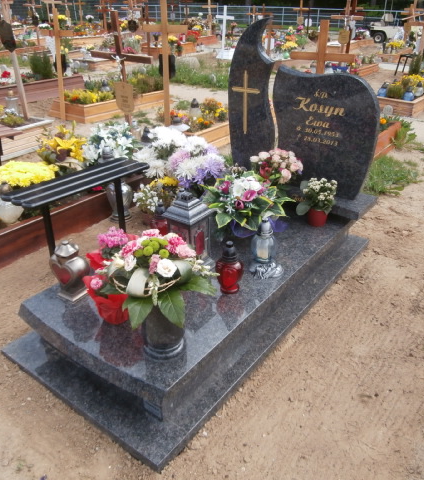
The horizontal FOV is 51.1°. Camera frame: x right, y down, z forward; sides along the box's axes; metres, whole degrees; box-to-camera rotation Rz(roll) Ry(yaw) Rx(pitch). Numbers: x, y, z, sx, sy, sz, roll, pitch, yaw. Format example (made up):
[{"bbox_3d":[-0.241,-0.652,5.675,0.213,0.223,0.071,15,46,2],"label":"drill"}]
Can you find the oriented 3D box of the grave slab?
[{"bbox_3d":[0.051,0.170,2.435,0.959,0.258,2.056,19,34,32],"label":"grave slab"}]

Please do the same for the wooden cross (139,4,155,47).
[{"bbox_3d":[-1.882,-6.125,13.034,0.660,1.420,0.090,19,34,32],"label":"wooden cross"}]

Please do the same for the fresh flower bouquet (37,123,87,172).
[{"bbox_3d":[-1.213,-0.746,3.577,0.390,0.390,0.340,-10,28,-17],"label":"fresh flower bouquet"}]

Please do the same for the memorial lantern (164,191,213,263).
[{"bbox_3d":[-0.109,-0.035,2.117,0.178,0.405,0.178,19,33,32],"label":"memorial lantern"}]

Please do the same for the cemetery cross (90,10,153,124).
[{"bbox_3d":[-0.758,-1.247,3.908,0.720,1.360,0.110,18,33,33],"label":"cemetery cross"}]

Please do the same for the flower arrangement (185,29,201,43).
[{"bbox_3d":[-0.690,-7.236,15.700,0.550,0.500,0.500,-2,27,-2],"label":"flower arrangement"}]

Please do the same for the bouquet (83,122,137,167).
[{"bbox_3d":[-0.848,-0.798,3.670,0.420,0.390,0.360,-7,28,-11],"label":"bouquet"}]

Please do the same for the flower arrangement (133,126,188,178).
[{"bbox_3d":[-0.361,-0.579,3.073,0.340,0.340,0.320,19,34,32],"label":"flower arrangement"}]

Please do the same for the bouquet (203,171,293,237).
[{"bbox_3d":[0.222,-0.199,2.608,0.480,0.330,0.420,2,27,5],"label":"bouquet"}]

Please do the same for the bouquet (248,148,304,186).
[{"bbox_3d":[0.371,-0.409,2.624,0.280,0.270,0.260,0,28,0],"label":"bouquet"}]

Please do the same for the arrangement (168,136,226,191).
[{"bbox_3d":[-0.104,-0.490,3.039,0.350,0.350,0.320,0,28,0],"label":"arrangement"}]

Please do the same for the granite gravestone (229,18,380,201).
[{"bbox_3d":[0.559,-0.834,2.803,1.030,1.016,0.090,18,33,33],"label":"granite gravestone"}]

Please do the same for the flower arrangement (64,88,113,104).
[{"bbox_3d":[-1.928,-2.187,6.797,0.700,0.200,0.450,18,33,33],"label":"flower arrangement"}]

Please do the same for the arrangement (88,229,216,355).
[{"bbox_3d":[-0.192,0.223,1.653,0.430,0.460,0.410,-5,27,-7],"label":"arrangement"}]

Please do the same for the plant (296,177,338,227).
[{"bbox_3d":[0.657,-0.231,2.701,0.240,0.270,0.230,6,28,13],"label":"plant"}]

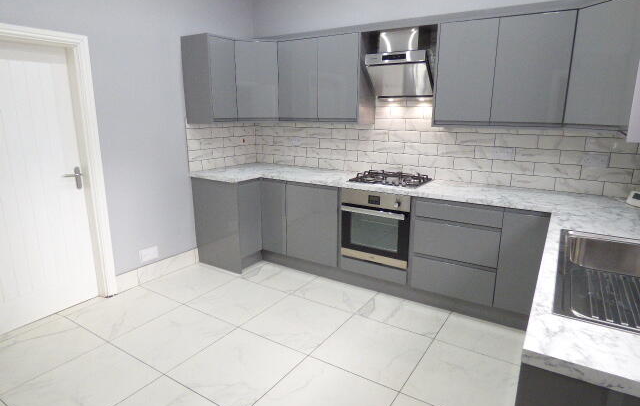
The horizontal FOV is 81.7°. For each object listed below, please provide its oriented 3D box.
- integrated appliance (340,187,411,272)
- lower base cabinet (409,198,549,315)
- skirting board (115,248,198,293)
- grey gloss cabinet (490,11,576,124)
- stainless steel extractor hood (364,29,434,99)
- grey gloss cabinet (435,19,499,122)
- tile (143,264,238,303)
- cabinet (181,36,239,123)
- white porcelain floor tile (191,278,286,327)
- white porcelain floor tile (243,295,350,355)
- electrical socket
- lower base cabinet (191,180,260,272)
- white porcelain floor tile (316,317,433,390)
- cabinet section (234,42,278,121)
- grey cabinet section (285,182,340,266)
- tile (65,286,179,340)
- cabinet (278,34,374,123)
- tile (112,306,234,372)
[{"bbox_3d":[0.574,0.157,3.201,0.595,0.600,0.570,9,15,31],"label":"integrated appliance"},{"bbox_3d":[1.217,0.311,2.852,0.876,0.730,0.581,9,15,31],"label":"lower base cabinet"},{"bbox_3d":[-1.474,0.615,3.445,0.014,0.155,0.835,8,15,32],"label":"skirting board"},{"bbox_3d":[1.486,-0.910,2.586,0.442,0.703,0.335,9,15,31],"label":"grey gloss cabinet"},{"bbox_3d":[0.676,-1.131,3.079,0.565,0.500,0.301,9,15,31],"label":"stainless steel extractor hood"},{"bbox_3d":[1.129,-0.954,2.788,0.400,0.720,0.330,8,15,32],"label":"grey gloss cabinet"},{"bbox_3d":[-1.150,0.707,3.303,0.606,0.012,0.601,9,15,31],"label":"tile"},{"bbox_3d":[-1.020,-1.129,3.457,0.335,0.745,0.320,8,15,32],"label":"cabinet"},{"bbox_3d":[-0.664,0.794,3.033,0.600,0.010,0.600,8,15,32],"label":"white porcelain floor tile"},{"bbox_3d":[-0.160,0.866,2.715,0.600,0.010,0.600,8,15,32],"label":"white porcelain floor tile"},{"bbox_3d":[-1.529,0.464,3.322,0.012,0.097,0.156,8,15,32],"label":"electrical socket"},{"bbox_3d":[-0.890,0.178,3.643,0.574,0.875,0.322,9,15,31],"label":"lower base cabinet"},{"bbox_3d":[0.344,0.938,2.398,0.600,0.010,0.600,8,15,32],"label":"white porcelain floor tile"},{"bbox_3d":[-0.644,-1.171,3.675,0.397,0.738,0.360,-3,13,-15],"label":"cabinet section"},{"bbox_3d":[0.079,0.137,3.545,0.552,0.725,0.581,9,15,31],"label":"grey cabinet section"},{"bbox_3d":[-1.493,0.834,2.858,0.600,0.010,0.600,8,15,32],"label":"tile"},{"bbox_3d":[0.052,-1.125,3.461,0.852,0.708,0.335,9,15,31],"label":"cabinet"},{"bbox_3d":[-0.989,0.906,2.541,0.600,0.010,0.600,8,15,32],"label":"tile"}]

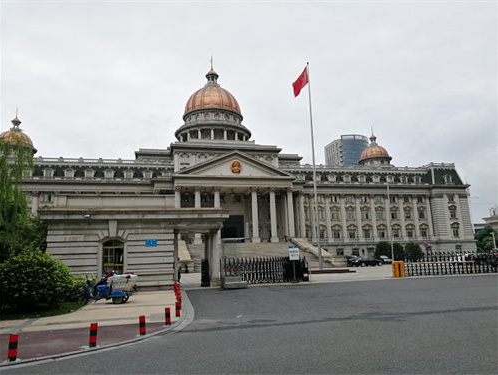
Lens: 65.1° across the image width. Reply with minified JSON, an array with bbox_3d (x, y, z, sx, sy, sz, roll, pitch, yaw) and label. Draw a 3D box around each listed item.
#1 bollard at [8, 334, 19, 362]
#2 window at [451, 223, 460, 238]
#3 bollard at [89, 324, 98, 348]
[{"bbox_3d":[-4.250,2.888,7.027,0.148,0.433,0.148,-2,-10,0],"label":"bollard"},{"bbox_3d":[49.661,10.389,93.791,2.100,3.700,0.400,1,-11,-13],"label":"window"},{"bbox_3d":[-3.160,3.014,7.937,0.148,0.447,0.148,-2,-10,0],"label":"bollard"}]

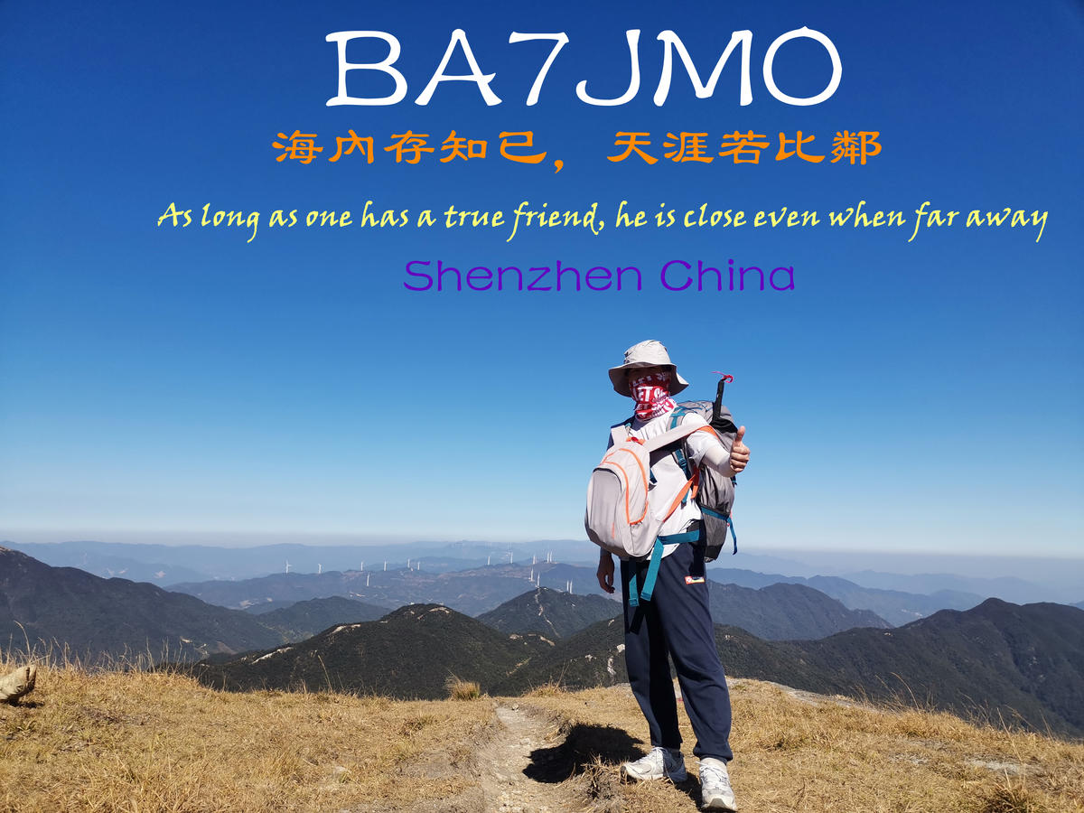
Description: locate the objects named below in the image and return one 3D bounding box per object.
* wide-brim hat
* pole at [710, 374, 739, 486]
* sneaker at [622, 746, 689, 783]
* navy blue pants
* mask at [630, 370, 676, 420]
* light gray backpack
[{"bbox_3d":[0.429,-0.154,3.275,0.330,0.175,0.340,1,-9,0],"label":"wide-brim hat"},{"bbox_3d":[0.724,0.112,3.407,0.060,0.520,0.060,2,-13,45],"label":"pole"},{"bbox_3d":[0.440,1.400,3.183,0.275,0.125,0.105,4,-9,-18],"label":"sneaker"},{"bbox_3d":[0.514,0.895,3.182,0.420,0.890,0.300,-6,-12,39],"label":"navy blue pants"},{"bbox_3d":[0.439,-0.045,3.258,0.165,0.190,0.190,-3,-10,25],"label":"mask"},{"bbox_3d":[0.372,0.327,3.088,0.300,0.510,0.340,9,-12,-39],"label":"light gray backpack"}]

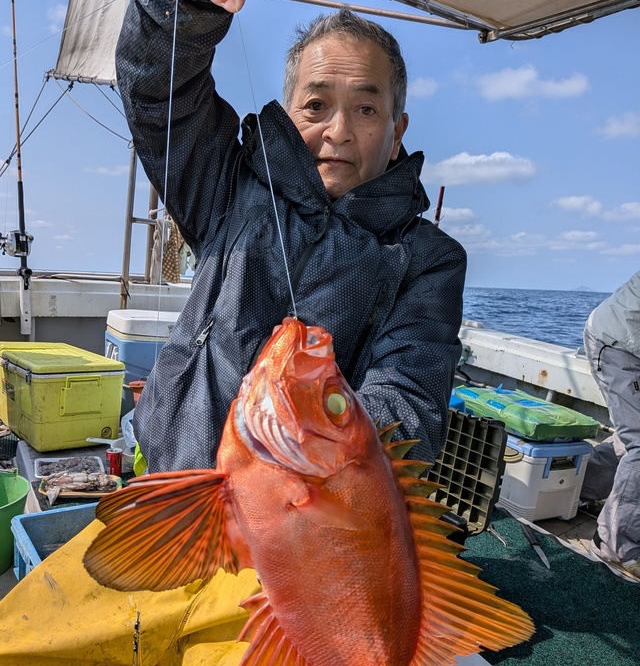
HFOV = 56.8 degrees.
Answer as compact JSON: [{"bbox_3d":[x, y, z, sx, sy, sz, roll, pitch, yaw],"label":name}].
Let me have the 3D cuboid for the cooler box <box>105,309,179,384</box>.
[{"bbox_3d":[-0.883,0.106,3.579,0.700,0.420,0.450,-1,6,-30],"label":"cooler box"}]

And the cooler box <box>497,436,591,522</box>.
[{"bbox_3d":[0.855,0.545,2.462,0.265,0.310,0.430,0,5,-21],"label":"cooler box"}]

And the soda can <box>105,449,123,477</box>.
[{"bbox_3d":[-0.851,0.543,2.450,0.066,0.122,0.066,2,5,0],"label":"soda can"}]

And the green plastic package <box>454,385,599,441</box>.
[{"bbox_3d":[0.883,0.327,2.538,0.290,0.090,0.580,1,5,-14],"label":"green plastic package"}]

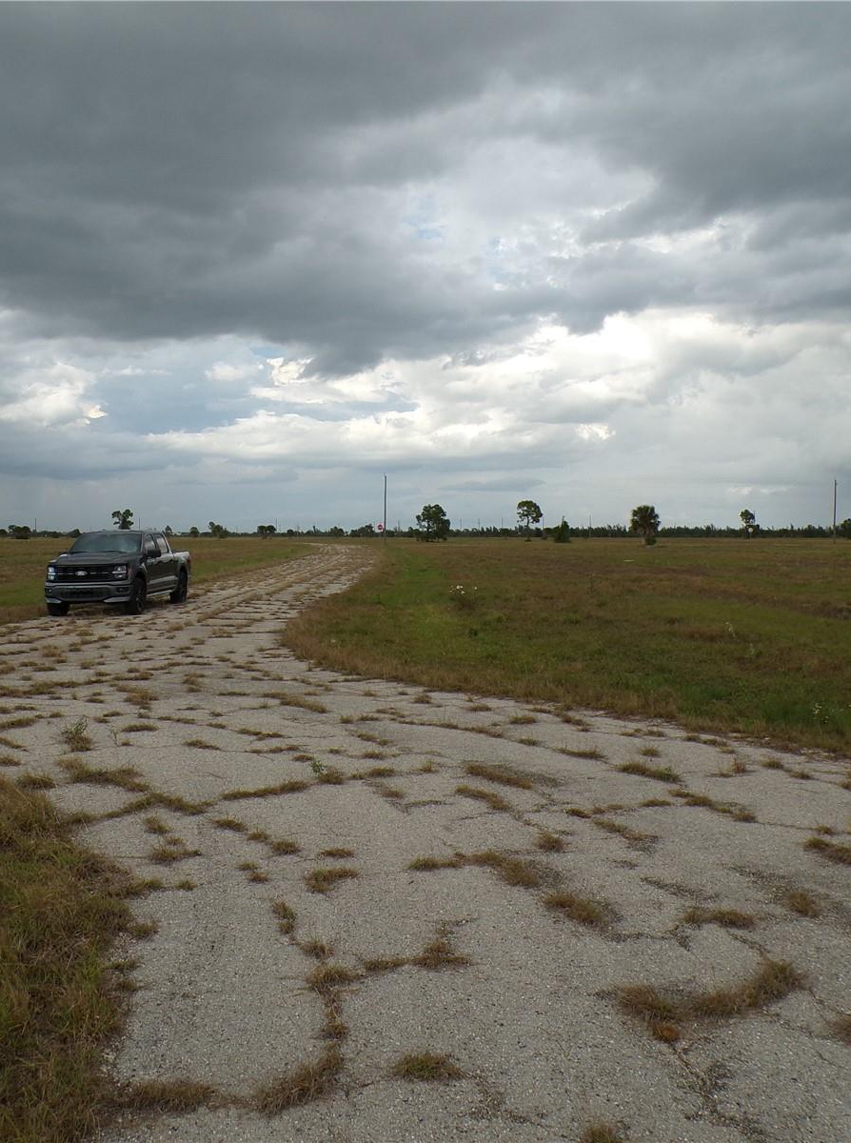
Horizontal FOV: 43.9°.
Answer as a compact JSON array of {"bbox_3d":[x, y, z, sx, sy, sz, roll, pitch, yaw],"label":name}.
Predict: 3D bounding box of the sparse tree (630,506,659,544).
[{"bbox_3d":[25.240,-5.260,121.000,3.370,4.530,3.270,0,2,0],"label":"sparse tree"}]

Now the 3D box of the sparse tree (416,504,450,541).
[{"bbox_3d":[1.160,-6.960,153.000,4.910,5.460,4.770,0,2,0],"label":"sparse tree"}]

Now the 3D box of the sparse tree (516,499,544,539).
[{"bbox_3d":[16.210,-7.790,163.000,4.060,6.280,3.940,0,2,0],"label":"sparse tree"}]

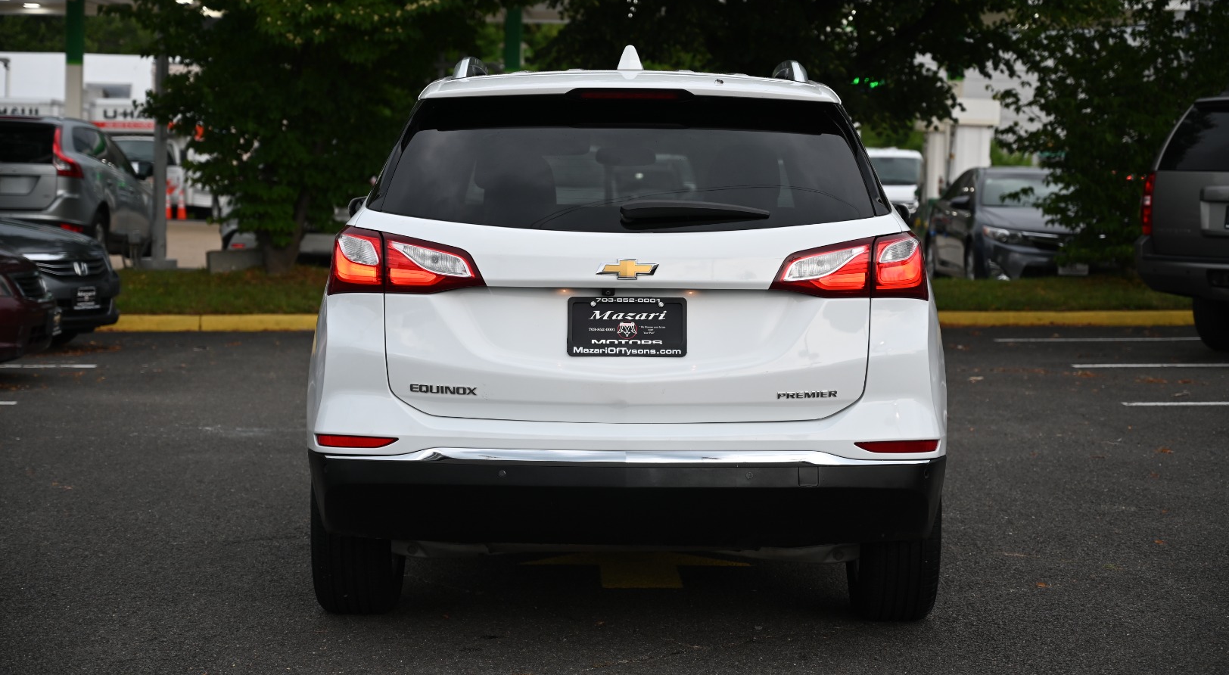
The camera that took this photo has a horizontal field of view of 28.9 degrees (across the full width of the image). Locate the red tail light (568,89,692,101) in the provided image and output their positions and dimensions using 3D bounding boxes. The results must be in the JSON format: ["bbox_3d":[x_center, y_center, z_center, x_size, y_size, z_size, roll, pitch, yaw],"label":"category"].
[{"bbox_3d":[0.043,-0.656,6.470,0.325,0.032,0.050,1,4,0],"label":"red tail light"}]

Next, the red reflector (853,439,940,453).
[{"bbox_3d":[0.741,0.289,6.270,0.240,0.037,0.085,-1,4,-17],"label":"red reflector"}]

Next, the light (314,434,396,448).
[{"bbox_3d":[-0.675,0.273,6.270,0.240,0.037,0.085,2,4,17],"label":"light"}]

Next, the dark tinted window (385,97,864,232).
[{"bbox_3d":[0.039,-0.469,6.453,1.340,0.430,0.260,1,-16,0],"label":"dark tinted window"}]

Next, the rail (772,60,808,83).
[{"bbox_3d":[0.539,-0.814,7.681,0.075,0.095,1.620,1,4,0],"label":"rail"}]

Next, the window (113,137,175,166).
[{"bbox_3d":[-11.572,-4.489,57.837,1.550,0.700,0.350,1,-14,3],"label":"window"}]

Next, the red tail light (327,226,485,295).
[{"bbox_3d":[-0.550,-0.204,6.347,0.450,0.185,0.280,1,4,7],"label":"red tail light"}]

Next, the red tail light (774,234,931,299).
[{"bbox_3d":[0.624,-0.191,6.347,0.450,0.185,0.280,0,4,-7],"label":"red tail light"}]

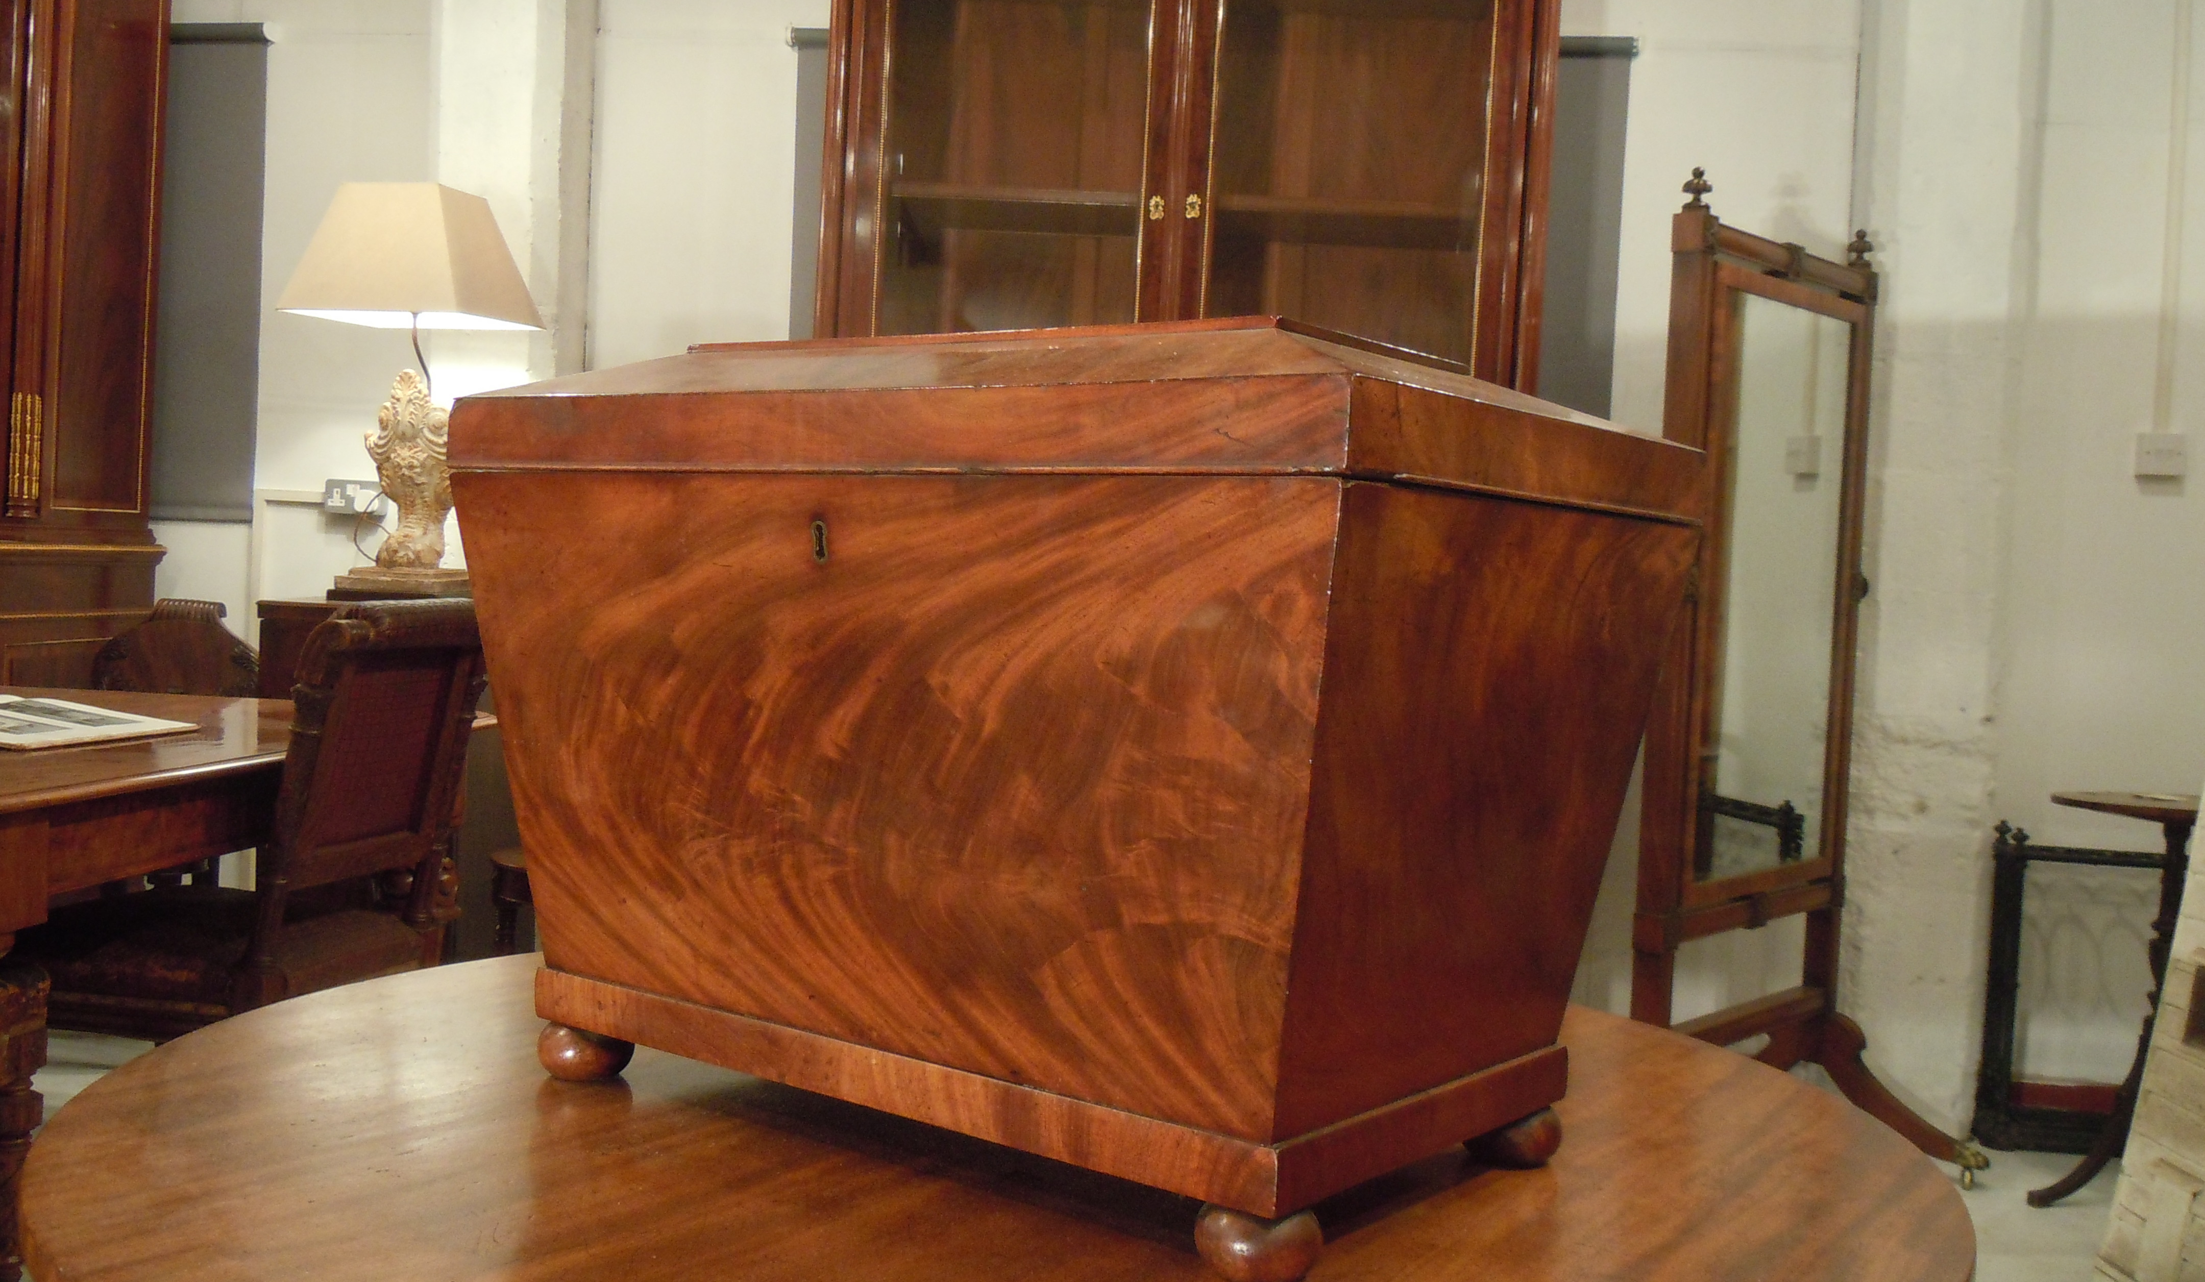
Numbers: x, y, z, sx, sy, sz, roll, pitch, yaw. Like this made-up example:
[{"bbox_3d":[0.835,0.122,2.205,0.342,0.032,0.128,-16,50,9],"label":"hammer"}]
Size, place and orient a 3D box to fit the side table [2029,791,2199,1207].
[{"bbox_3d":[2.081,0.693,3.730,0.490,0.760,0.490,3,2,0],"label":"side table"}]

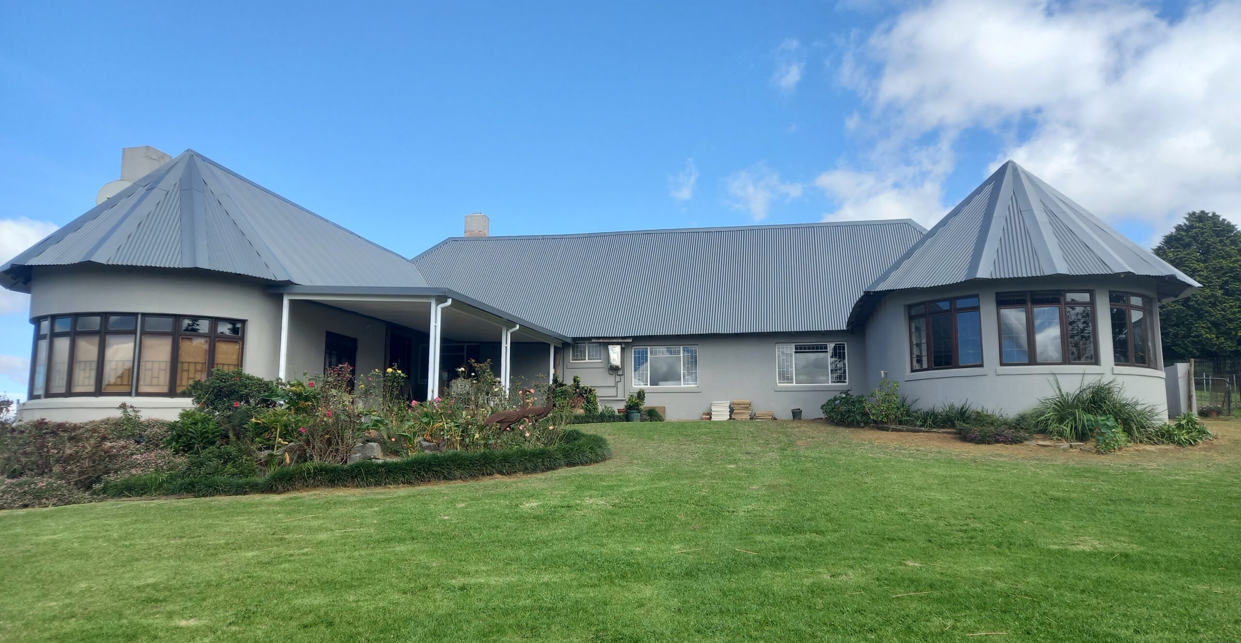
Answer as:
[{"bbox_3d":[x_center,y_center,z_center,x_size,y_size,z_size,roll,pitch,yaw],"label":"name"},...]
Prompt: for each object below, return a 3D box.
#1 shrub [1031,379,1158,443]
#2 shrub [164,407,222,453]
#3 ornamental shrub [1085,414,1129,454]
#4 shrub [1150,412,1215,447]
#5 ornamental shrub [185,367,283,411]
[{"bbox_3d":[8.719,1.633,16.500,2.050,1.160,1.550,-1,-8,11],"label":"shrub"},{"bbox_3d":[-6.473,1.685,13.600,0.850,0.750,0.800,4,-9,-25],"label":"shrub"},{"bbox_3d":[8.409,1.937,15.500,0.700,0.720,0.700,-4,-9,28],"label":"ornamental shrub"},{"bbox_3d":[10.406,1.984,16.600,1.050,0.650,0.950,-5,-10,32],"label":"shrub"},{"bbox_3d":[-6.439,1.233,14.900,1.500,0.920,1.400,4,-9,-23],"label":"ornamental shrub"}]

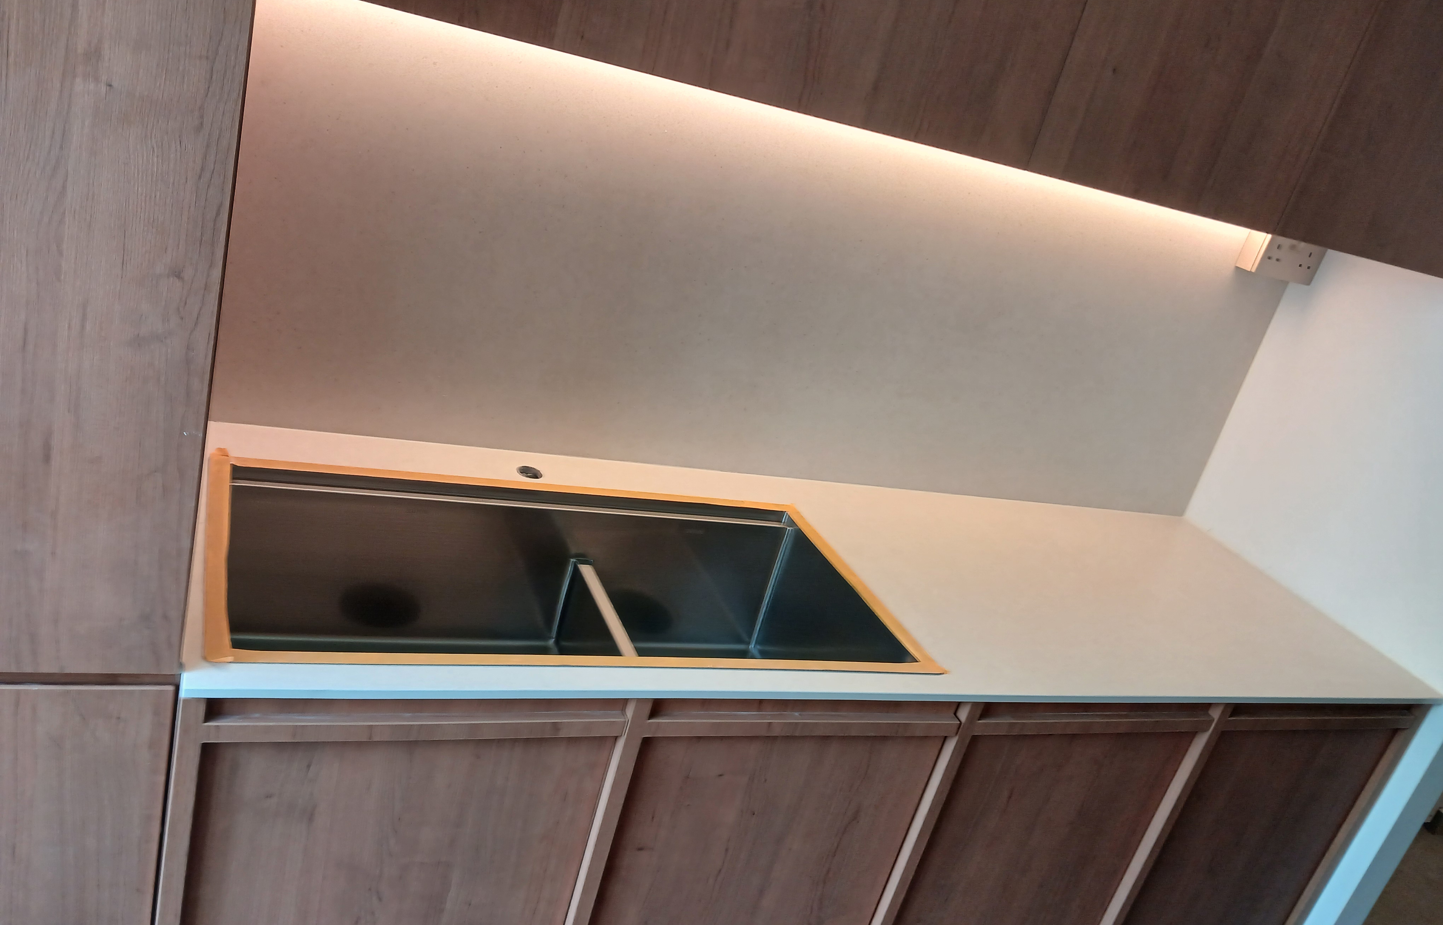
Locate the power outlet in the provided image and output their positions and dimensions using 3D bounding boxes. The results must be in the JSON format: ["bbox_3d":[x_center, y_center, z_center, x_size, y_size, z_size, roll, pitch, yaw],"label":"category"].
[{"bbox_3d":[1.014,-0.378,2.031,0.147,0.085,0.046,6,23,-25],"label":"power outlet"}]

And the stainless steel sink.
[{"bbox_3d":[-0.212,0.232,1.450,0.837,0.235,0.452,6,23,-25],"label":"stainless steel sink"}]

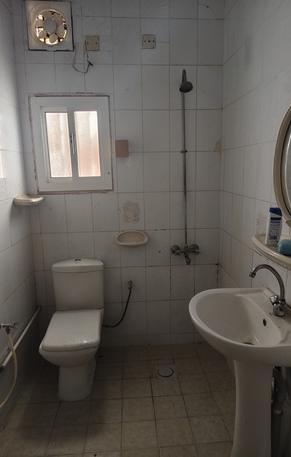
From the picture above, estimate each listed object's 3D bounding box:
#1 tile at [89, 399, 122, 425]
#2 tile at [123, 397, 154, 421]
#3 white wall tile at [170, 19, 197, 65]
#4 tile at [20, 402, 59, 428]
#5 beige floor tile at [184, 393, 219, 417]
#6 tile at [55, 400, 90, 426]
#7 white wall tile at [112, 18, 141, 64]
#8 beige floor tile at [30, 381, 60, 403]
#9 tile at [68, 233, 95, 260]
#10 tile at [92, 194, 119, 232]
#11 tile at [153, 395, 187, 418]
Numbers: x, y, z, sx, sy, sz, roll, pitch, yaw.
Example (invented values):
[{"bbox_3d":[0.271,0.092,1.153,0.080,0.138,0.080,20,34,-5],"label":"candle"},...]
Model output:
[{"bbox_3d":[-0.242,1.146,1.904,0.198,0.010,0.196,-2,11,-3],"label":"tile"},{"bbox_3d":[-0.042,1.139,1.915,0.198,0.010,0.196,-2,11,-3],"label":"tile"},{"bbox_3d":[0.271,-1.317,2.156,0.200,0.300,0.010,-2,11,-3],"label":"white wall tile"},{"bbox_3d":[-0.643,1.149,1.868,0.198,0.010,0.198,-2,11,-3],"label":"tile"},{"bbox_3d":[0.351,1.117,1.928,0.198,0.010,0.198,-2,11,-3],"label":"beige floor tile"},{"bbox_3d":[-0.441,1.152,1.893,0.198,0.010,0.196,-2,11,-3],"label":"tile"},{"bbox_3d":[-0.131,-1.304,2.123,0.200,0.300,0.010,-2,11,-4],"label":"white wall tile"},{"bbox_3d":[-0.656,1.109,2.044,0.200,0.010,0.193,-2,11,-3],"label":"beige floor tile"},{"bbox_3d":[-0.497,0.180,2.386,0.200,0.300,0.010,-2,11,-4],"label":"tile"},{"bbox_3d":[-0.308,-0.125,2.352,0.200,0.300,0.010,-2,11,-3],"label":"tile"},{"bbox_3d":[0.155,1.129,1.920,0.200,0.010,0.195,-2,11,-3],"label":"tile"}]

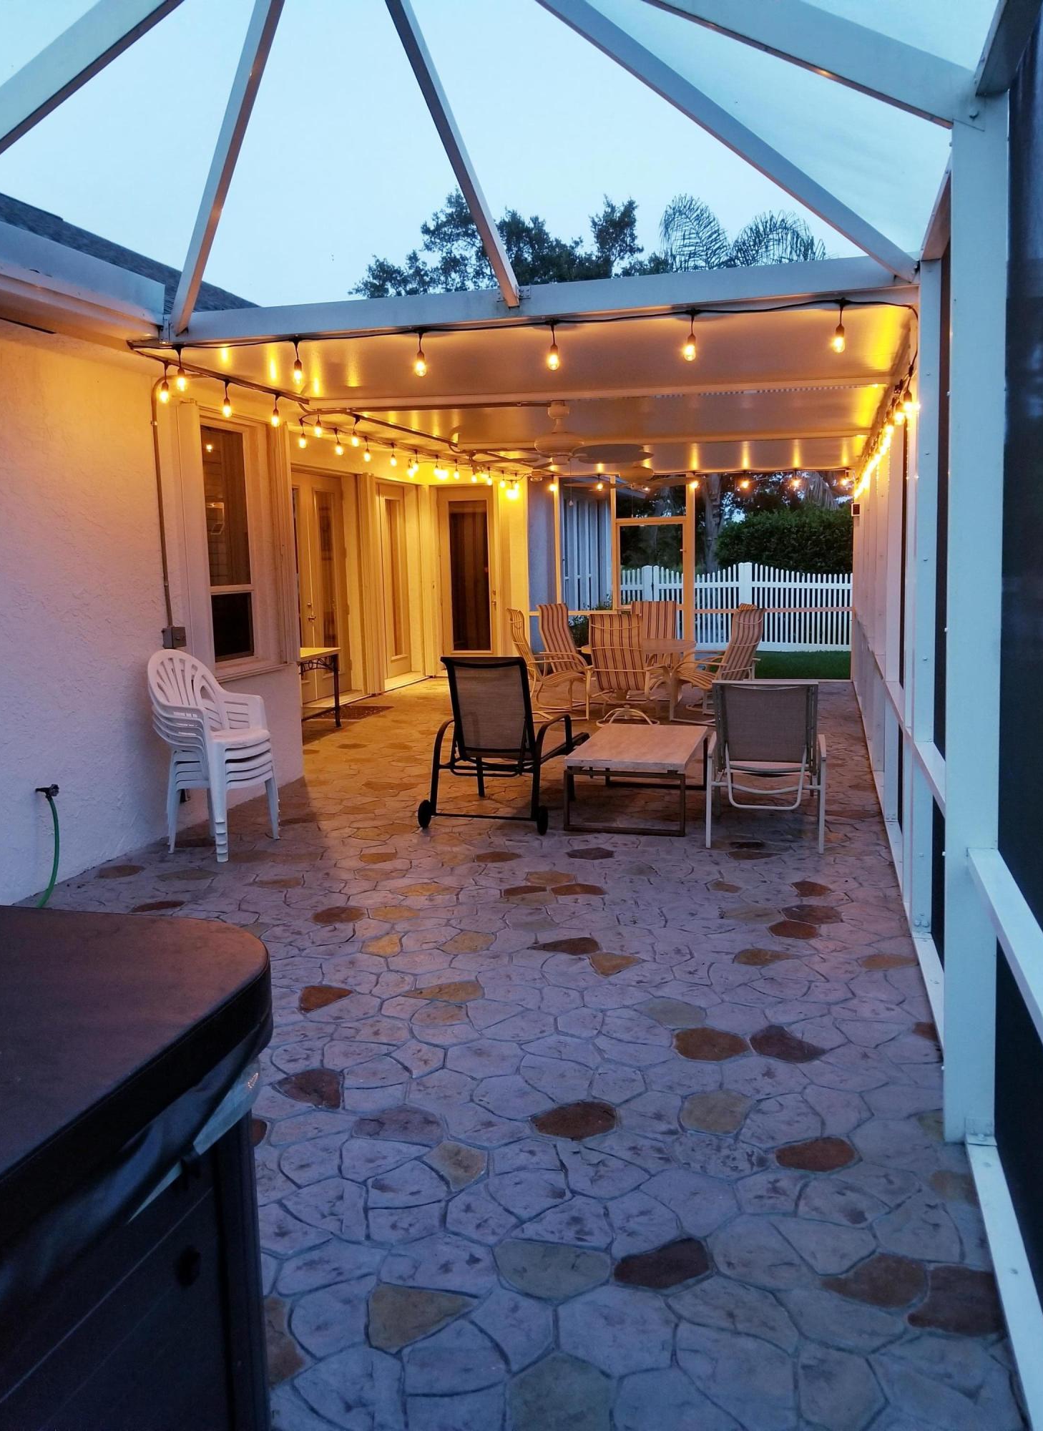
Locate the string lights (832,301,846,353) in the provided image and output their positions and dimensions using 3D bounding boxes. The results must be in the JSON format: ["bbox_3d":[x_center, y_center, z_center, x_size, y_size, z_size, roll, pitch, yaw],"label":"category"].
[{"bbox_3d":[1.257,-1.534,4.250,0.055,0.200,0.055,1,9,15],"label":"string lights"}]

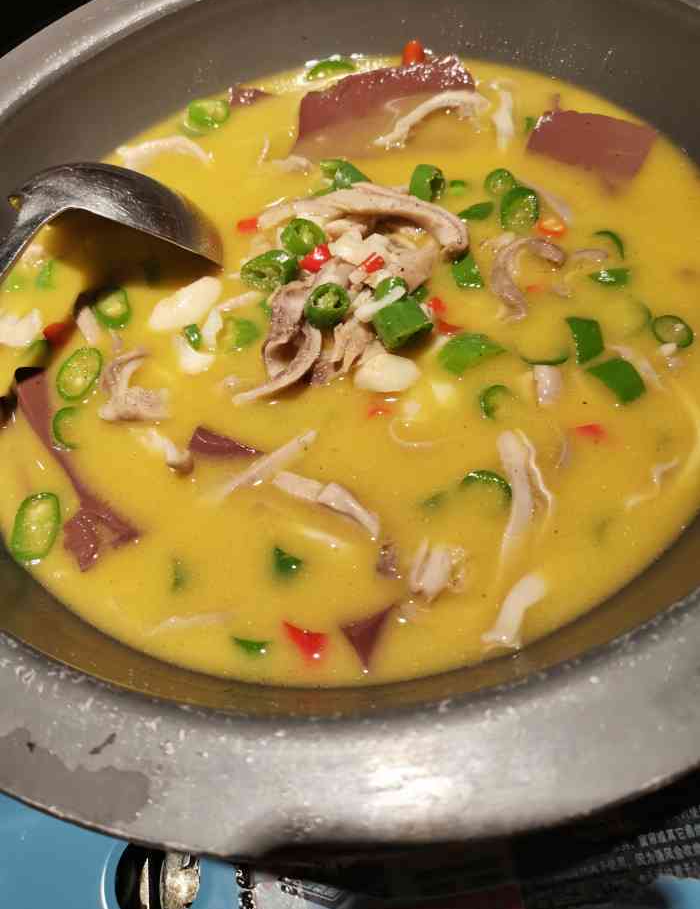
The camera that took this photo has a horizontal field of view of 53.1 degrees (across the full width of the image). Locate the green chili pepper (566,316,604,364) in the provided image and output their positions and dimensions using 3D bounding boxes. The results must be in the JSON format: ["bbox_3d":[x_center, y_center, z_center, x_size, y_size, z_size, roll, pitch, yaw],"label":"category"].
[{"bbox_3d":[0.087,-0.042,0.258,0.011,0.010,0.015,-13,61,2],"label":"green chili pepper"}]

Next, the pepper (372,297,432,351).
[{"bbox_3d":[0.019,-0.048,0.259,0.018,0.016,0.013,-30,77,-7],"label":"pepper"}]

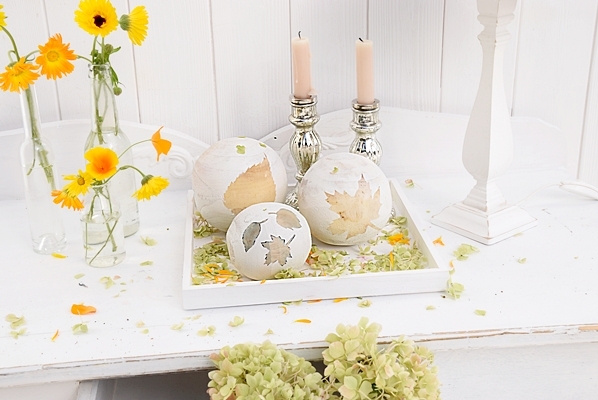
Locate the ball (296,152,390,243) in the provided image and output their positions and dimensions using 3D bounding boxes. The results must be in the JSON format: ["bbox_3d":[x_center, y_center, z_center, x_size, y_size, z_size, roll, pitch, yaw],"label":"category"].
[{"bbox_3d":[0.059,-0.002,1.092,0.118,0.118,0.118,-1,23,0],"label":"ball"}]

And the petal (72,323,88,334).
[{"bbox_3d":[-0.235,0.138,0.930,0.017,0.008,0.014,-1,23,0],"label":"petal"}]

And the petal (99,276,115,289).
[{"bbox_3d":[-0.229,0.098,1.028,0.019,0.006,0.018,-1,23,0],"label":"petal"}]

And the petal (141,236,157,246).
[{"bbox_3d":[-0.197,0.054,1.131,0.021,0.006,0.017,-1,23,0],"label":"petal"}]

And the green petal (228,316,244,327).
[{"bbox_3d":[-0.068,0.132,0.938,0.017,0.006,0.012,-1,23,0],"label":"green petal"}]

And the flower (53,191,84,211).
[{"bbox_3d":[-0.281,0.001,1.053,0.040,0.019,0.031,24,6,0],"label":"flower"}]

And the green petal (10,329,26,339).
[{"bbox_3d":[-0.301,0.144,0.929,0.019,0.006,0.015,-1,24,1],"label":"green petal"}]

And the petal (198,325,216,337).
[{"bbox_3d":[-0.099,0.141,0.925,0.020,0.006,0.015,-1,24,1],"label":"petal"}]

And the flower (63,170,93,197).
[{"bbox_3d":[-0.270,-0.020,1.052,0.036,0.033,0.016,-3,6,-3],"label":"flower"}]

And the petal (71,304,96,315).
[{"bbox_3d":[-0.242,0.124,0.972,0.029,0.007,0.013,-1,24,1],"label":"petal"}]

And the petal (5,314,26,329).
[{"bbox_3d":[-0.311,0.133,0.948,0.023,0.007,0.019,-1,23,0],"label":"petal"}]

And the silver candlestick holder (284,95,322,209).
[{"bbox_3d":[0.009,-0.064,1.187,0.076,0.159,0.076,-1,23,0],"label":"silver candlestick holder"}]

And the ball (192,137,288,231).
[{"bbox_3d":[-0.075,-0.019,1.111,0.122,0.121,0.122,-1,24,1],"label":"ball"}]

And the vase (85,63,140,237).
[{"bbox_3d":[-0.249,-0.065,1.125,0.066,0.229,0.066,-1,24,1],"label":"vase"}]

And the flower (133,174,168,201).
[{"bbox_3d":[-0.179,-0.015,1.045,0.045,0.022,0.042,-28,15,-6],"label":"flower"}]

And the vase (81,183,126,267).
[{"bbox_3d":[-0.245,0.027,1.075,0.053,0.101,0.053,-1,24,1],"label":"vase"}]

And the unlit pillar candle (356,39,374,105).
[{"bbox_3d":[0.086,-0.161,1.117,0.022,0.094,0.022,-1,23,0],"label":"unlit pillar candle"}]

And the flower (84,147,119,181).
[{"bbox_3d":[-0.234,-0.043,1.025,0.040,0.039,0.024,-8,-18,-15],"label":"flower"}]

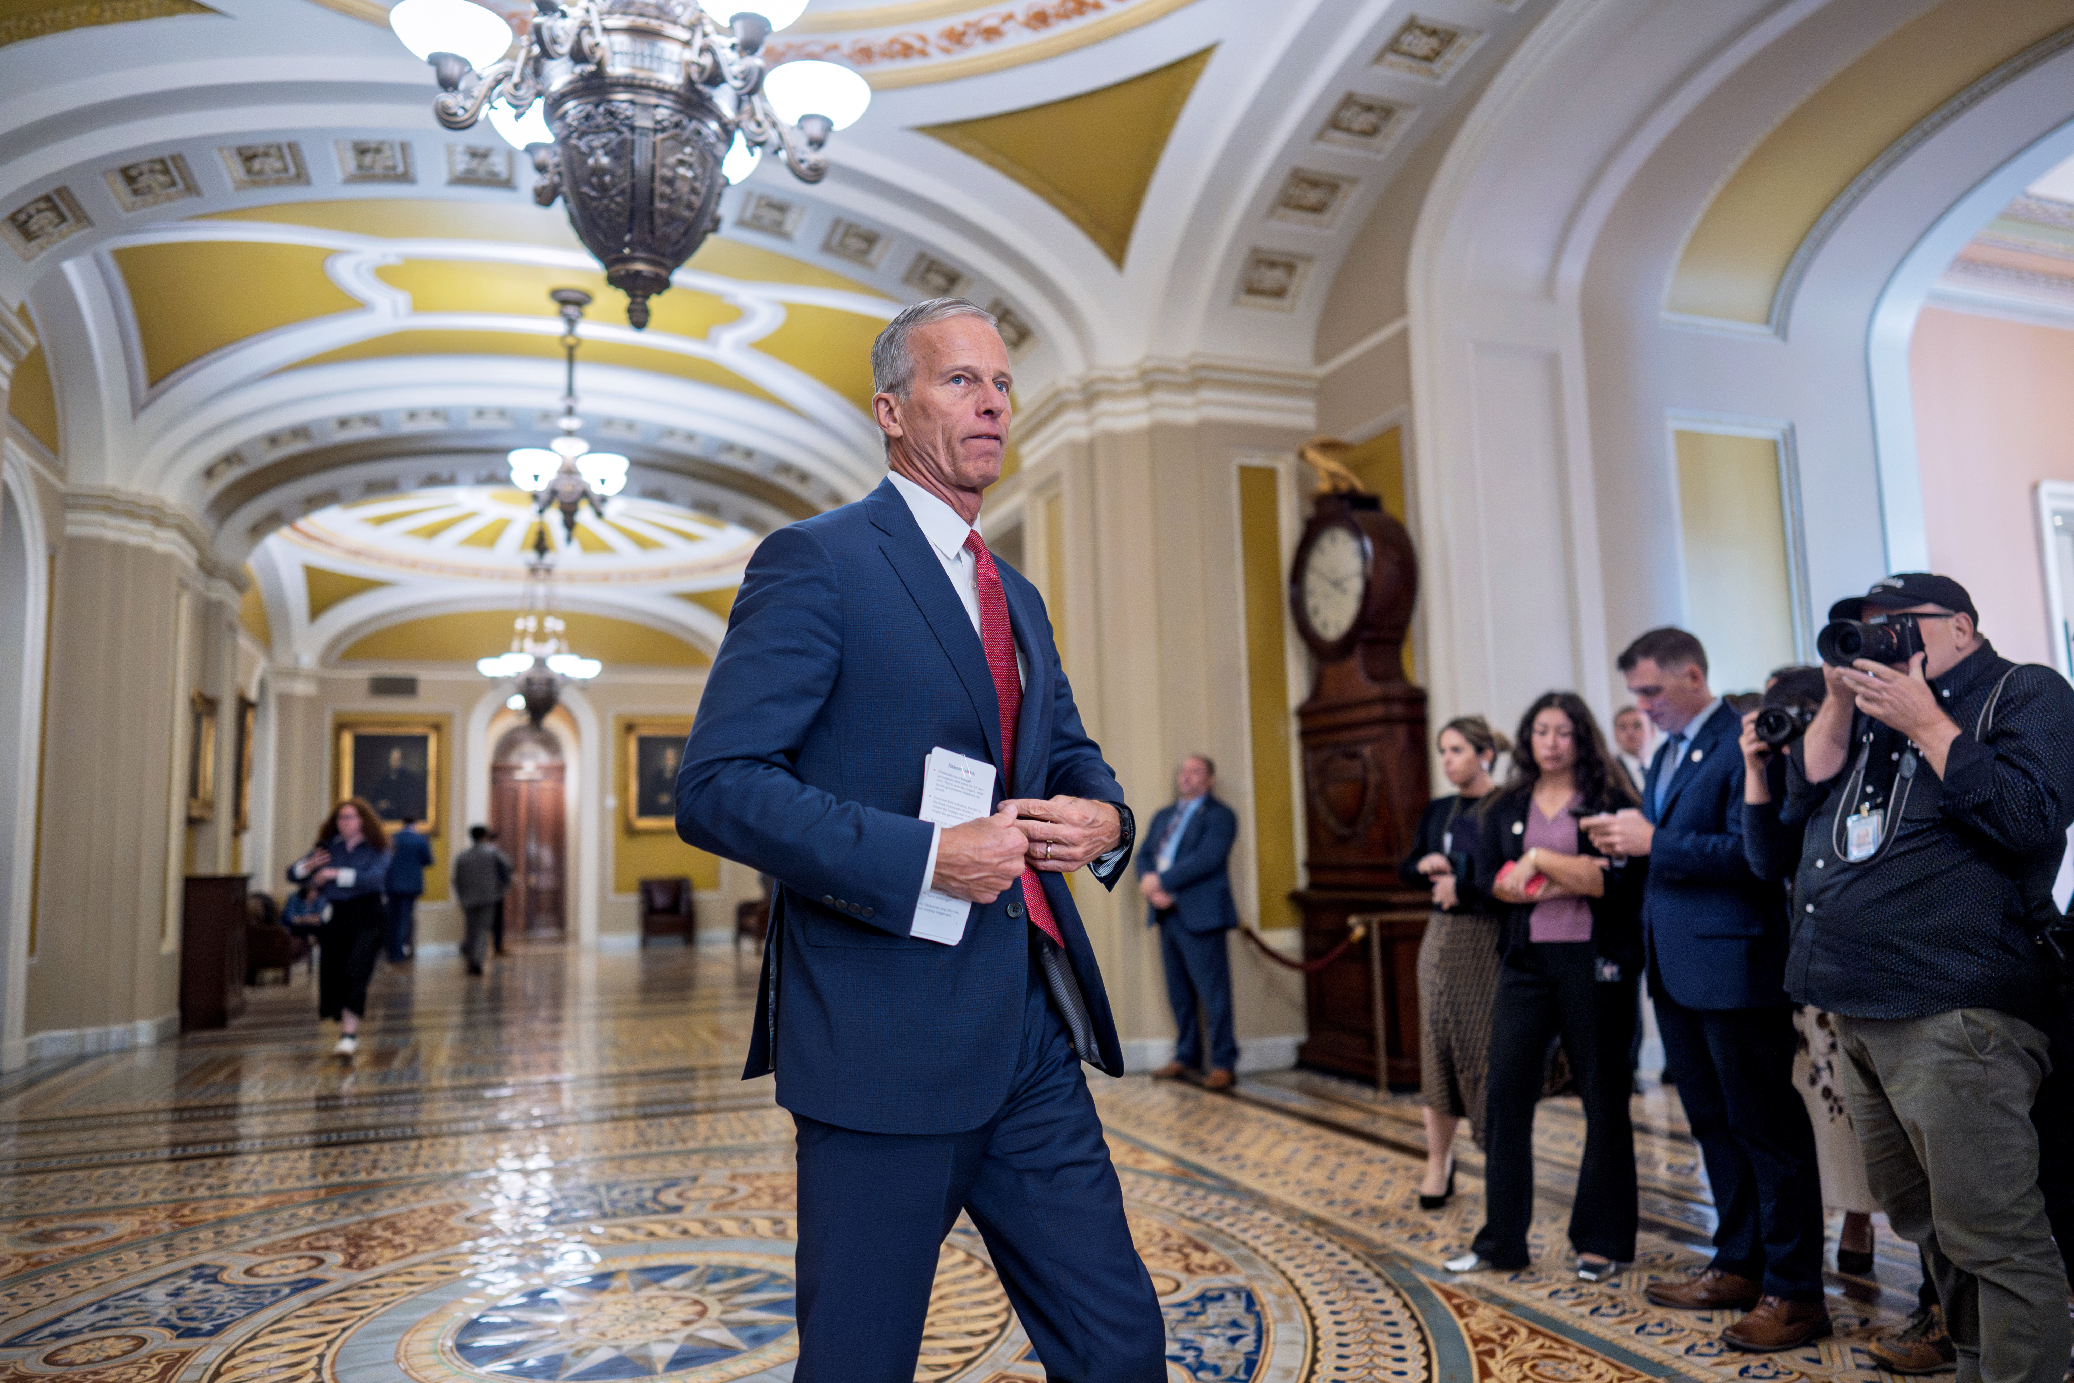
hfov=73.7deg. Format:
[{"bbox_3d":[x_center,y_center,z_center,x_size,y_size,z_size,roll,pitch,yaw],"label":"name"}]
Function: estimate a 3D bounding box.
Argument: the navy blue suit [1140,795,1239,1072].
[{"bbox_3d":[0.823,1.295,7.486,0.380,1.465,0.520,5,-9,-44],"label":"navy blue suit"}]

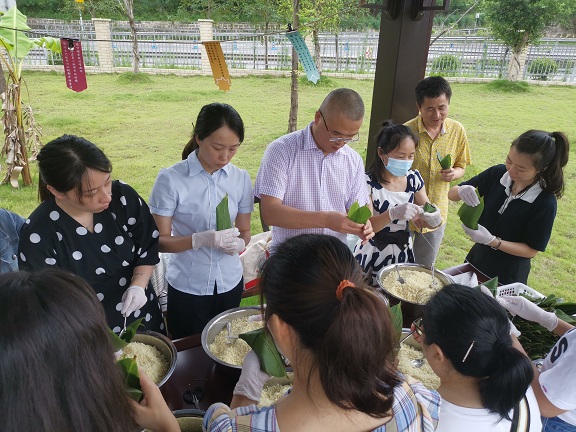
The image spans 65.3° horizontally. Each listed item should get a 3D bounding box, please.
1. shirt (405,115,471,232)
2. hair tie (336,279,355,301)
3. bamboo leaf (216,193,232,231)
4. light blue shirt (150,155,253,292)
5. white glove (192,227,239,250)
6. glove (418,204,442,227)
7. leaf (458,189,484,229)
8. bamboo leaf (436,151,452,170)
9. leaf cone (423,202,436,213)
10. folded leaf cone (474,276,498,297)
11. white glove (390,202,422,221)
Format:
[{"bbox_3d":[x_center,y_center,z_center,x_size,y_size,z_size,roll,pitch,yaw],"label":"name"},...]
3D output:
[{"bbox_3d":[0.843,-0.254,2.620,0.450,0.670,0.280,10,24,18],"label":"shirt"},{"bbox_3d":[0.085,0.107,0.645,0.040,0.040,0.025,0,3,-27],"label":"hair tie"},{"bbox_3d":[-0.229,-0.007,1.620,0.060,0.155,0.045,-6,24,-18],"label":"bamboo leaf"},{"bbox_3d":[-0.358,0.010,1.860,0.420,0.580,0.250,-10,25,-26],"label":"light blue shirt"},{"bbox_3d":[-0.261,0.083,1.620,0.165,0.075,0.085,10,24,20],"label":"white glove"},{"bbox_3d":[0.647,-0.002,2.040,0.090,0.085,0.120,22,31,40],"label":"glove"},{"bbox_3d":[0.809,-0.033,1.980,0.115,0.170,0.075,18,16,23],"label":"leaf"},{"bbox_3d":[0.801,-0.271,2.300,0.080,0.105,0.065,6,18,10],"label":"bamboo leaf"},{"bbox_3d":[0.639,-0.034,2.030,0.065,0.060,0.065,6,23,10],"label":"leaf cone"},{"bbox_3d":[0.644,0.231,1.450,0.085,0.075,0.050,2,23,0],"label":"folded leaf cone"},{"bbox_3d":[0.533,-0.020,2.040,0.155,0.080,0.090,9,24,17],"label":"white glove"}]

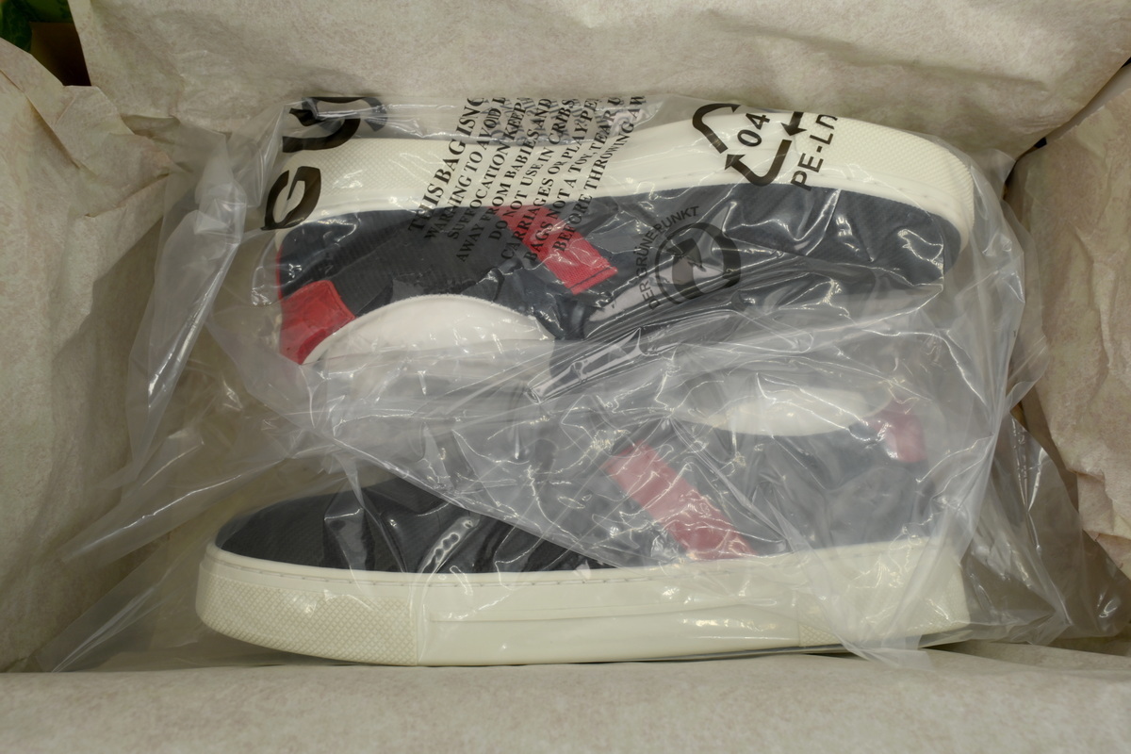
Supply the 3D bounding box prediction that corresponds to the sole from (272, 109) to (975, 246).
[{"bbox_3d":[0.014,-0.069,0.361,0.290,0.100,0.038,2,74,11],"label":"sole"}]

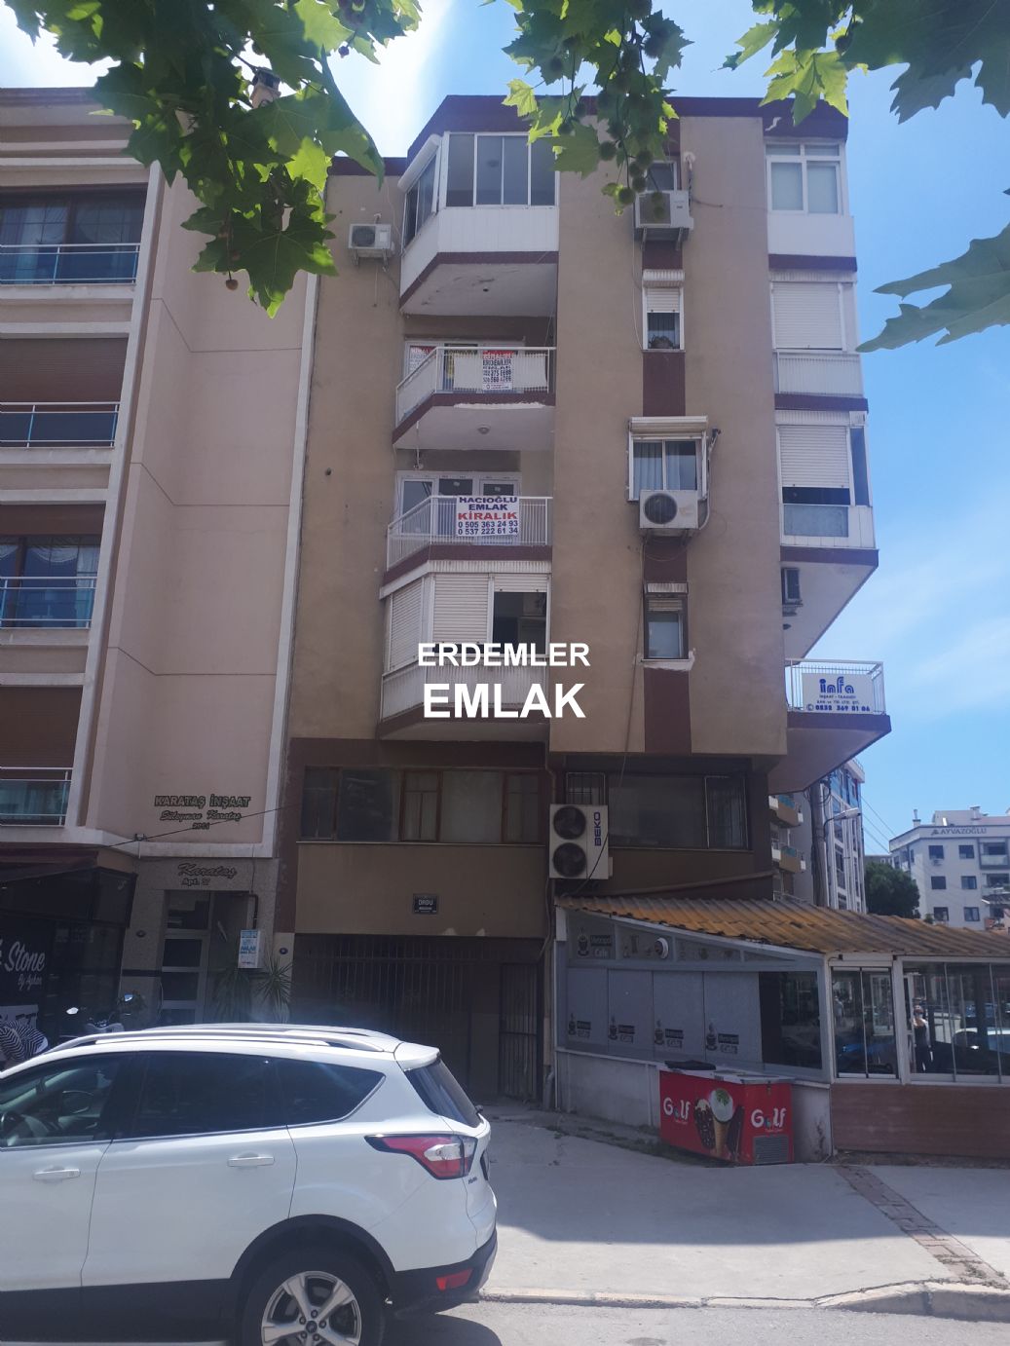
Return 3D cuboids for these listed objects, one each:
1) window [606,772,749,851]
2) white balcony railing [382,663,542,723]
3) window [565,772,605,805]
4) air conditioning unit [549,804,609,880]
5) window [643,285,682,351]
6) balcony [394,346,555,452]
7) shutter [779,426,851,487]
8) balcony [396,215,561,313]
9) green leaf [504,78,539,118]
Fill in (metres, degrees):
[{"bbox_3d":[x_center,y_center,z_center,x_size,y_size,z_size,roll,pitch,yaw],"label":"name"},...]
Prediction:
[{"bbox_3d":[2.851,2.271,17.359,2.307,1.269,0.120,1,-15,1],"label":"window"},{"bbox_3d":[-0.724,0.303,17.192,2.840,0.824,1.440,1,-14,2],"label":"white balcony railing"},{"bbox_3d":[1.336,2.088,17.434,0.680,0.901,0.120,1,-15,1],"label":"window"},{"bbox_3d":[1.201,2.783,17.198,0.950,1.200,0.370,1,-14,1],"label":"air conditioning unit"},{"bbox_3d":[2.718,-6.102,18.054,0.694,1.281,0.150,1,-15,1],"label":"window"},{"bbox_3d":[-0.606,-5.055,19.413,3.070,1.162,1.780,1,-12,1],"label":"balcony"},{"bbox_3d":[5.357,-3.736,18.214,1.248,1.189,0.120,1,-12,1],"label":"shutter"},{"bbox_3d":[-0.516,-7.521,19.202,2.906,1.127,1.436,1,-15,1],"label":"balcony"},{"bbox_3d":[0.037,-1.272,2.324,0.073,0.078,0.045,1,-12,1],"label":"green leaf"}]

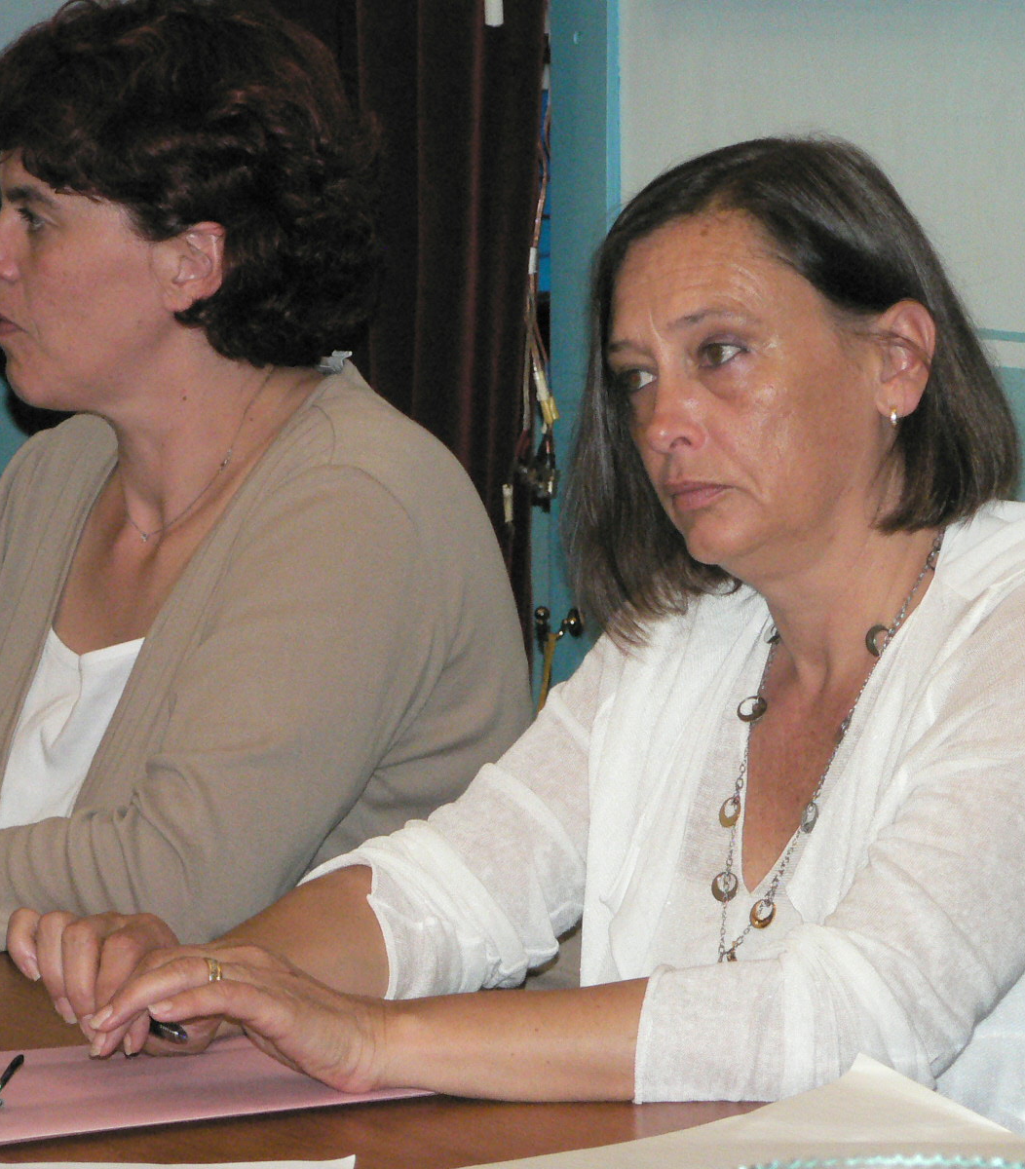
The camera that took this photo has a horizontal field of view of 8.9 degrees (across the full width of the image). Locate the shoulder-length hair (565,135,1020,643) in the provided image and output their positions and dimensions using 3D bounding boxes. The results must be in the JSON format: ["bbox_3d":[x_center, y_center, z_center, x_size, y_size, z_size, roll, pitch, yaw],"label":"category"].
[{"bbox_3d":[0.152,-0.104,3.580,0.220,0.270,0.230,-4,4,44],"label":"shoulder-length hair"}]

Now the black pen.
[{"bbox_3d":[-0.201,0.226,3.486,0.011,0.011,0.138,-5,10,-28],"label":"black pen"}]

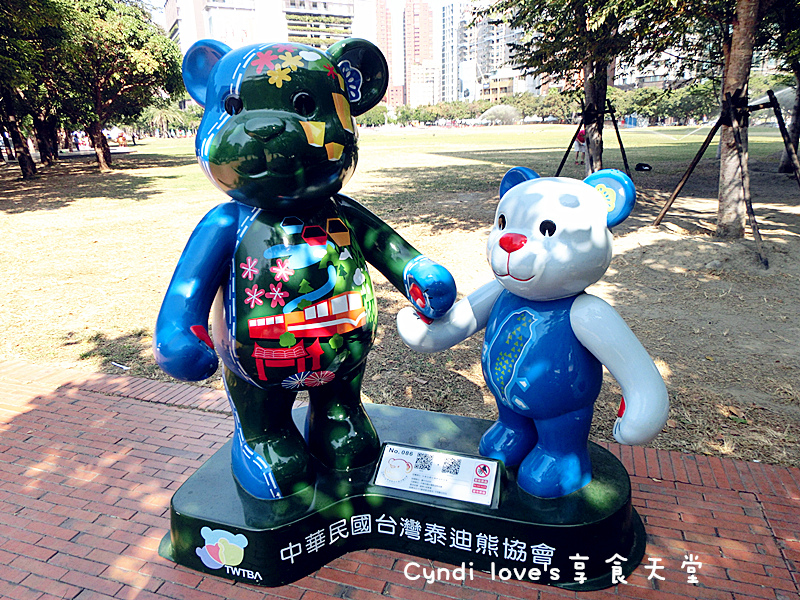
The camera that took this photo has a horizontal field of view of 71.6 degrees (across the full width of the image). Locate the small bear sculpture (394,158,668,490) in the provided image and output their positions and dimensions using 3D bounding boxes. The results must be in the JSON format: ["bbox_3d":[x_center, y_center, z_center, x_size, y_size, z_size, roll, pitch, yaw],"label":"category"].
[{"bbox_3d":[0.469,0.081,2.032,0.960,1.095,0.500,15,23,41],"label":"small bear sculpture"}]

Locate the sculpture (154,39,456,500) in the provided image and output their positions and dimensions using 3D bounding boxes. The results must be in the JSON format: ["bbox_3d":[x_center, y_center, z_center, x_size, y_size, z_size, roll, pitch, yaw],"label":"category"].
[{"bbox_3d":[-0.327,-0.109,2.009,1.060,1.505,0.580,-6,18,-14],"label":"sculpture"}]

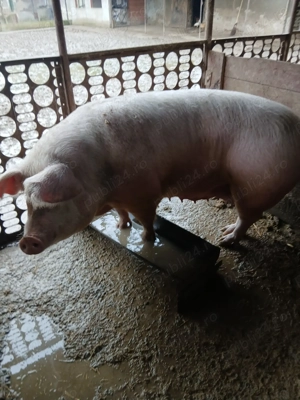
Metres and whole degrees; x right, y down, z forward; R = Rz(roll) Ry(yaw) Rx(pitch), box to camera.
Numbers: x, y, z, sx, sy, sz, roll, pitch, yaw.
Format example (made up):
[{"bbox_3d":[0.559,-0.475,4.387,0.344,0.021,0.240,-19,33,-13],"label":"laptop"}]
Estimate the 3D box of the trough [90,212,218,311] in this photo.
[{"bbox_3d":[-0.045,0.293,1.999,0.924,0.196,0.367,24,40,34],"label":"trough"}]

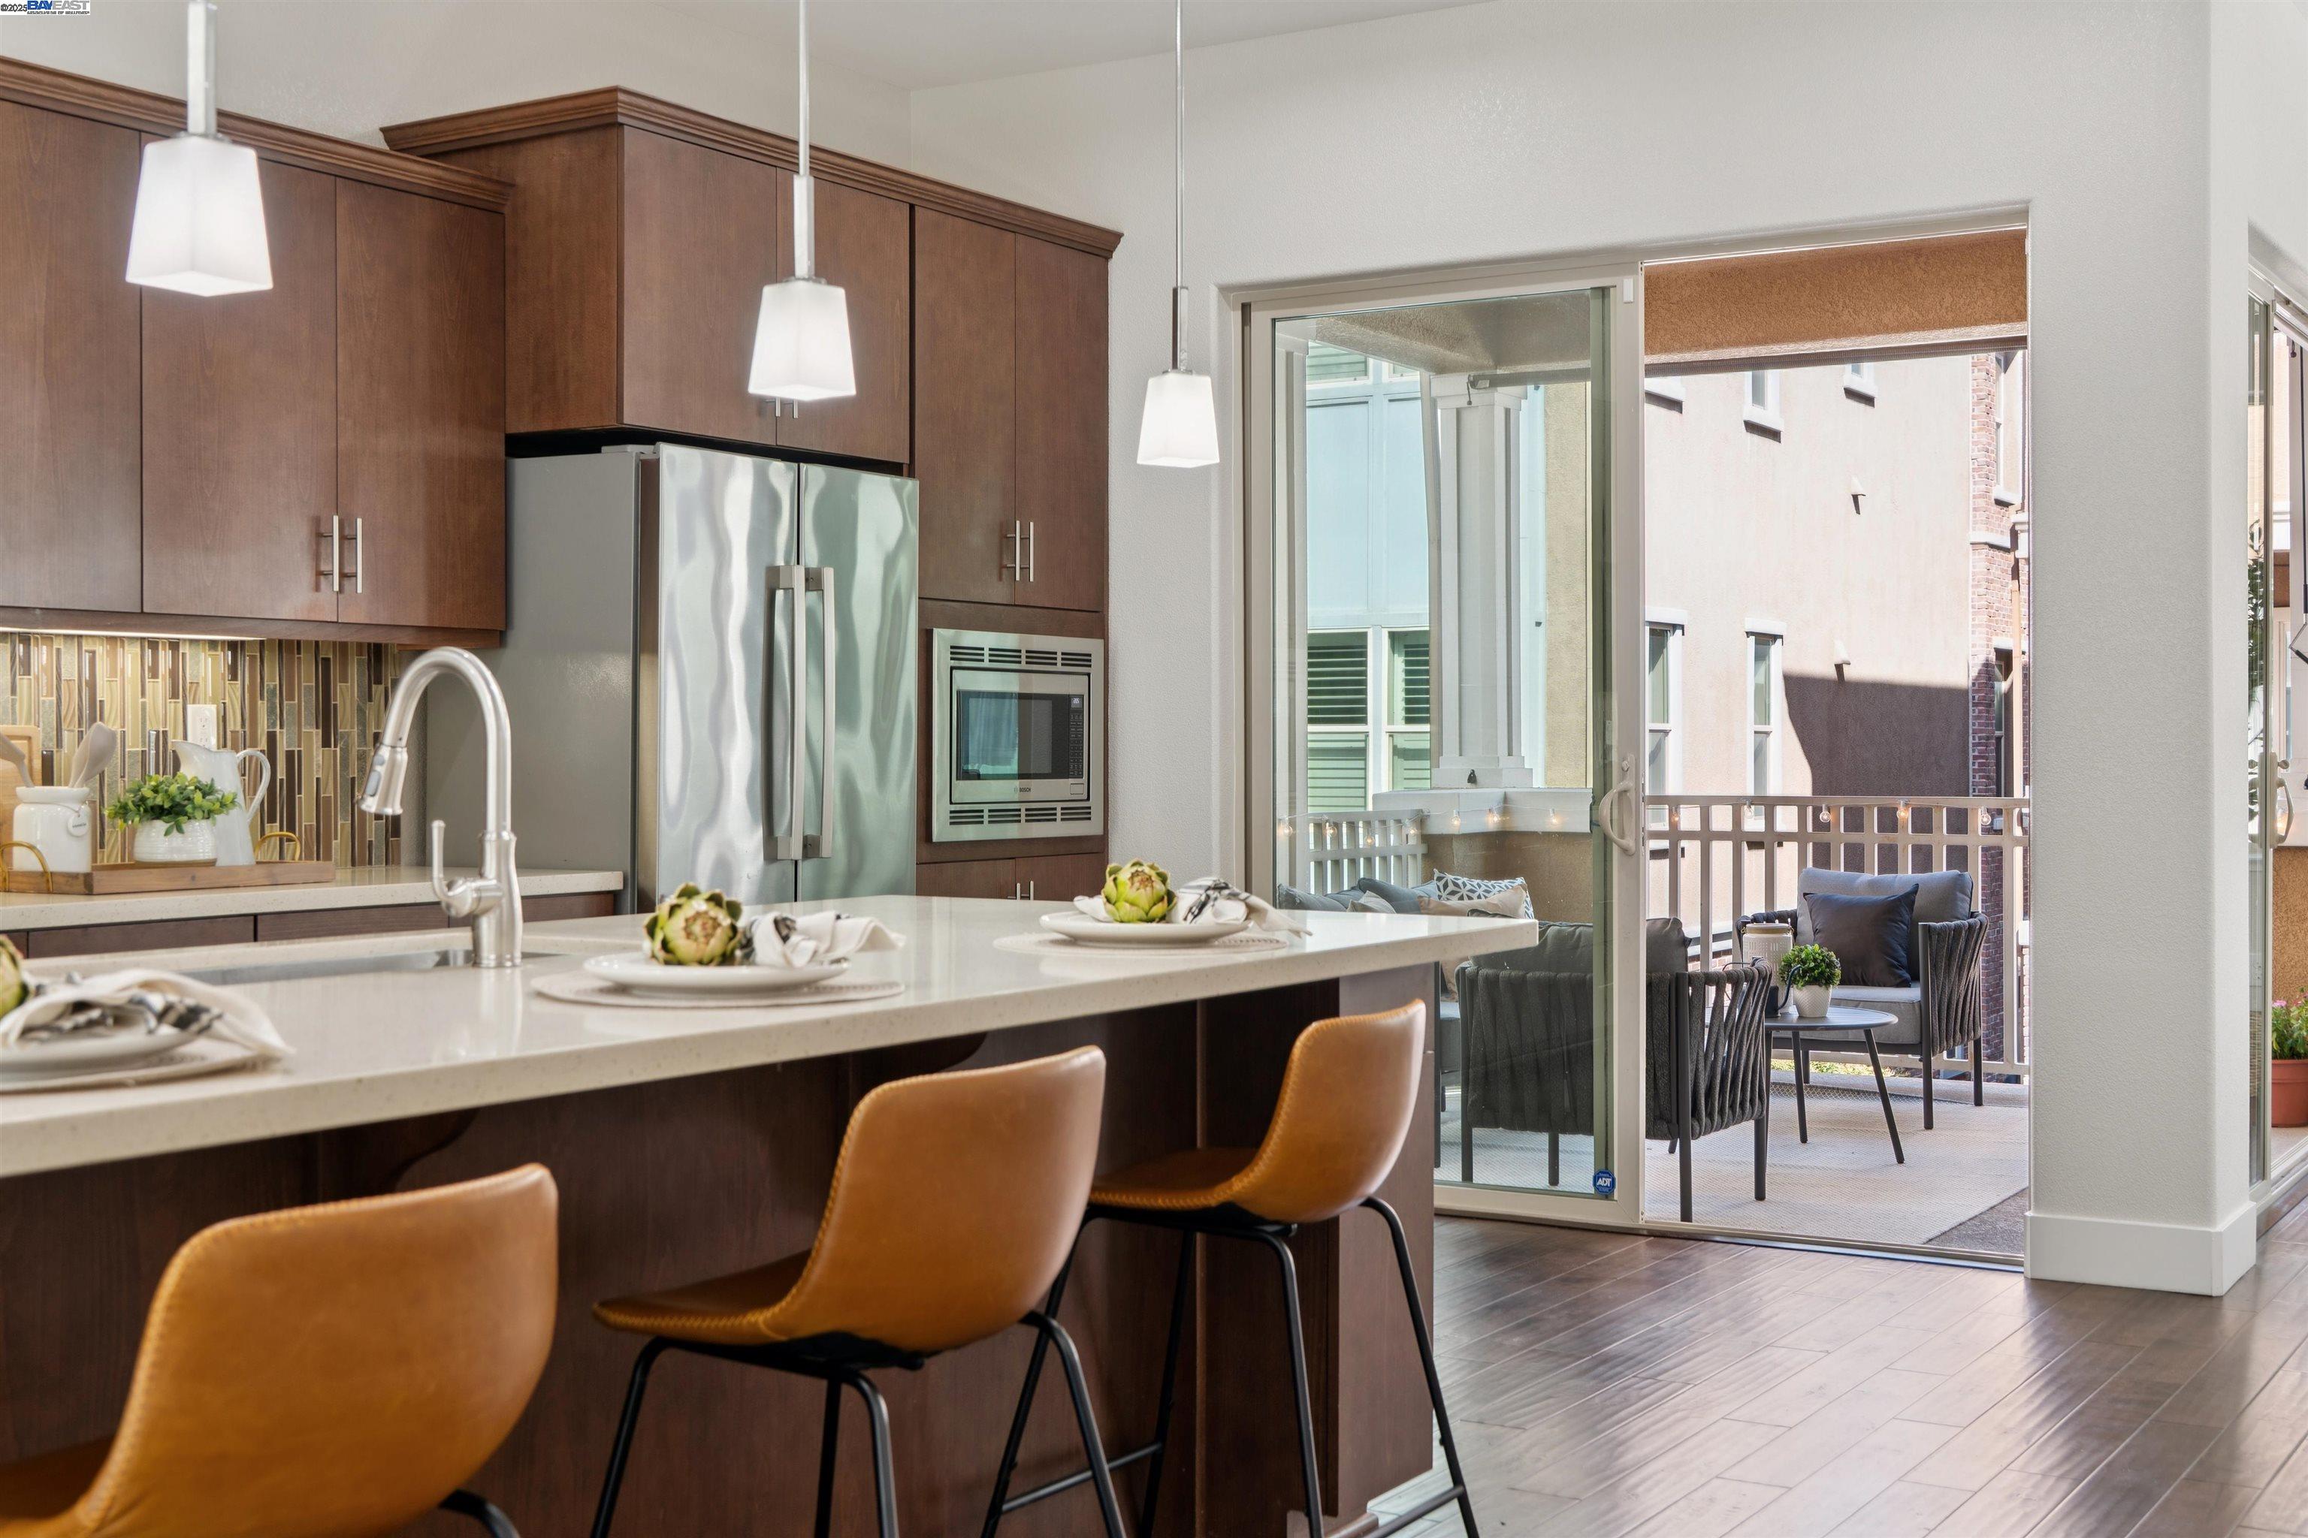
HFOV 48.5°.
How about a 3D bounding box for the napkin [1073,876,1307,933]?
[{"bbox_3d":[0.046,0.189,3.664,0.350,0.078,0.180,0,1,33],"label":"napkin"}]

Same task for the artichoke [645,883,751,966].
[{"bbox_3d":[-0.525,0.178,2.950,0.117,0.095,0.117,0,1,0],"label":"artichoke"}]

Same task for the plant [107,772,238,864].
[{"bbox_3d":[-1.883,0.105,4.926,0.220,0.197,0.248,0,1,33],"label":"plant"}]

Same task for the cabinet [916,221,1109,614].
[{"bbox_3d":[-0.628,-0.891,6.730,0.675,0.952,0.823,0,1,33],"label":"cabinet"}]

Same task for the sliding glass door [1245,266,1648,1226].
[{"bbox_3d":[0.706,-0.047,6.418,1.107,2.296,0.050,0,1,33],"label":"sliding glass door"}]

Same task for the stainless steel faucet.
[{"bbox_3d":[-0.921,0.042,3.203,0.275,0.397,0.130,0,1,33],"label":"stainless steel faucet"}]

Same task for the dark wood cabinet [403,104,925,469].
[{"bbox_3d":[-1.122,-1.066,5.959,0.690,0.677,0.985,0,1,33],"label":"dark wood cabinet"}]

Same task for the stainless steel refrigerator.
[{"bbox_3d":[-1.085,0.205,5.914,0.755,1.789,0.890,0,1,33],"label":"stainless steel refrigerator"}]

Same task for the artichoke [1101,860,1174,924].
[{"bbox_3d":[-0.023,0.176,3.660,0.101,0.094,0.101,0,1,0],"label":"artichoke"}]

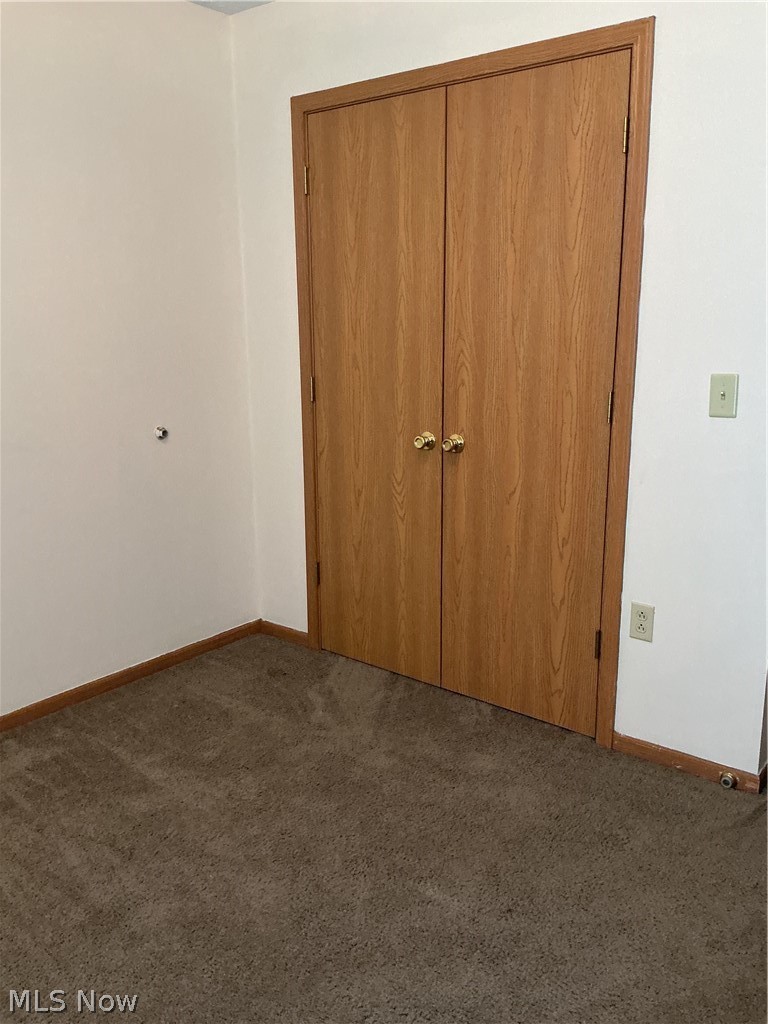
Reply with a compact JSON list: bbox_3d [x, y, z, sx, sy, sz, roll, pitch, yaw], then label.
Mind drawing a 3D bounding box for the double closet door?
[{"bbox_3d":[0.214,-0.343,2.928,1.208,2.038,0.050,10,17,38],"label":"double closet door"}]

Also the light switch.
[{"bbox_3d":[0.920,-0.313,2.326,0.071,0.115,0.013,10,17,38],"label":"light switch"}]

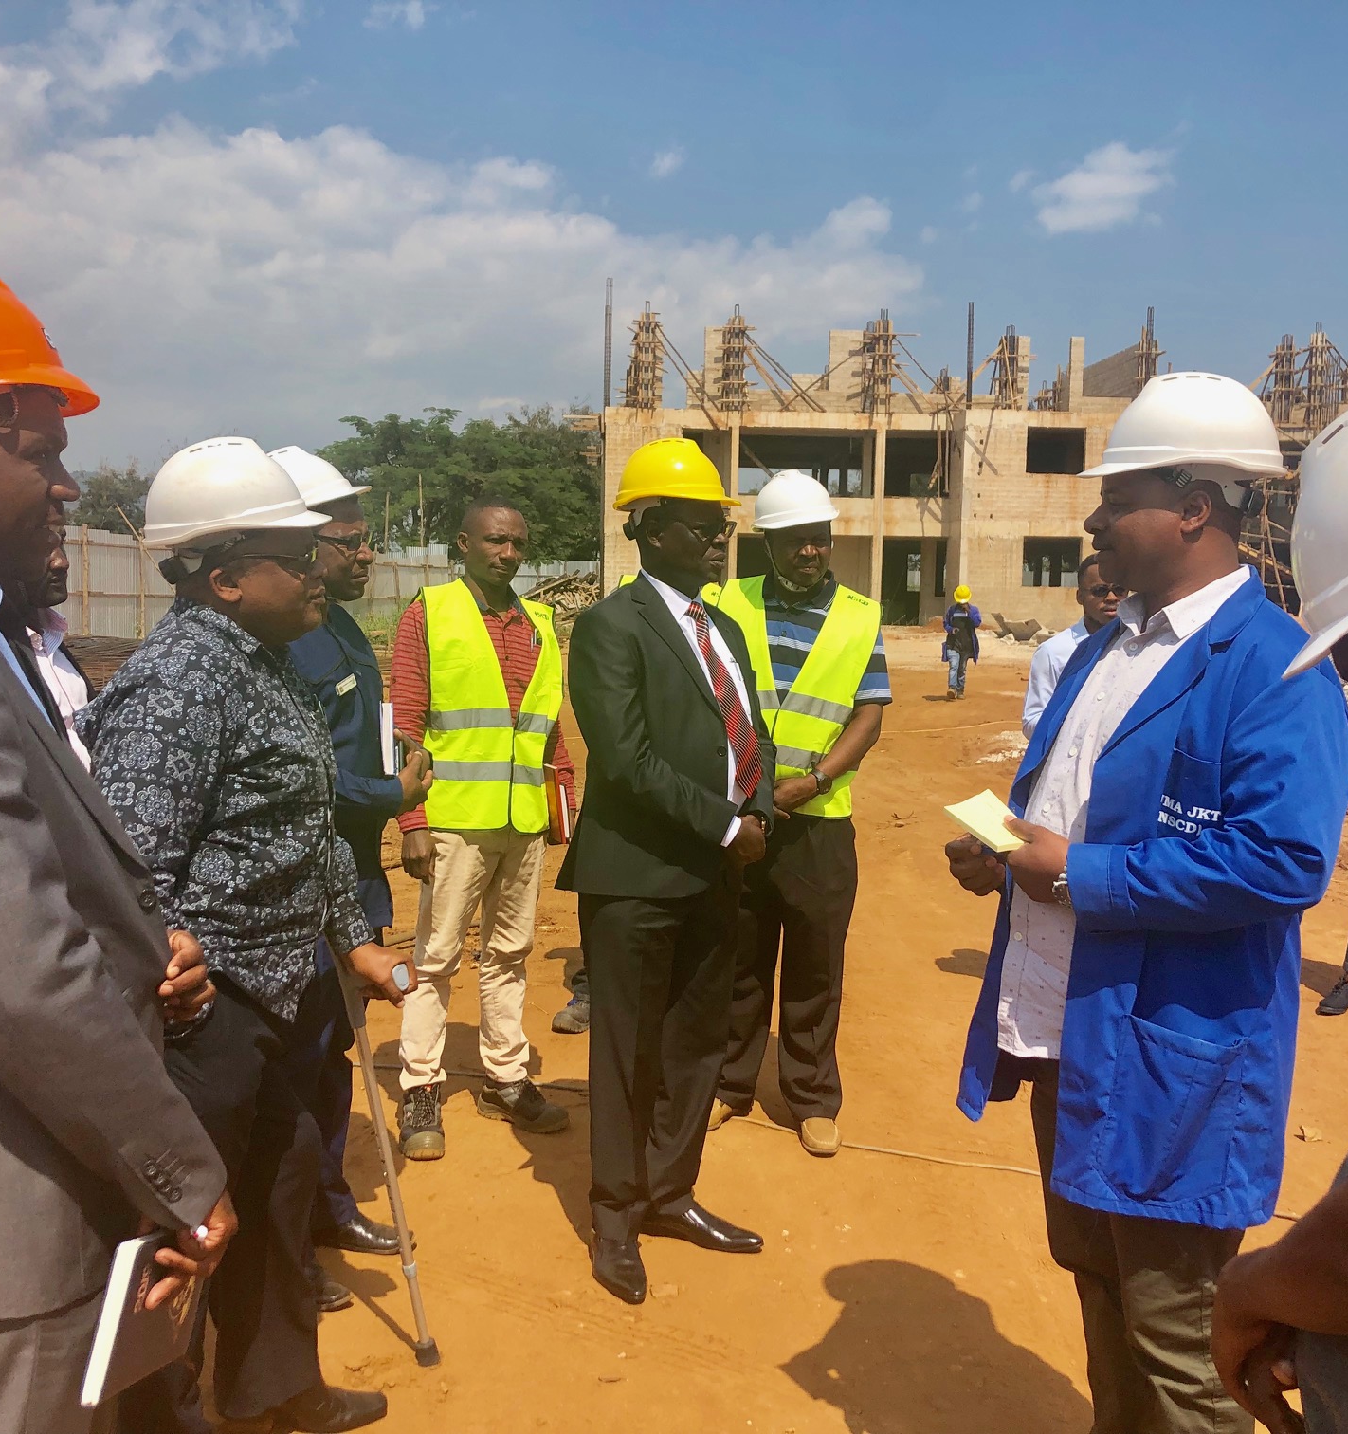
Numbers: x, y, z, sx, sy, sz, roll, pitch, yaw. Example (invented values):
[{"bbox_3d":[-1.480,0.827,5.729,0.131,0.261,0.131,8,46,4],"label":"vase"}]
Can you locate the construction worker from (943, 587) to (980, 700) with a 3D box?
[{"bbox_3d":[4.263,-1.120,22.728,0.540,1.651,0.420,2,5,10],"label":"construction worker"}]

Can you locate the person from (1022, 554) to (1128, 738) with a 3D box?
[{"bbox_3d":[1.406,0.272,5.272,0.500,1.650,0.340,1,5,0],"label":"person"}]

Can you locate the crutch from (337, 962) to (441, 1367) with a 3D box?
[{"bbox_3d":[-0.535,0.767,2.879,0.200,0.900,0.090,-6,6,31],"label":"crutch"}]

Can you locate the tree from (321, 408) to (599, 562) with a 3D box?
[{"bbox_3d":[-6.891,-6.483,50.314,9.500,7.200,9.000,1,5,0],"label":"tree"}]

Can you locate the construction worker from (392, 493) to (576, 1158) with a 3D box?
[{"bbox_3d":[-0.517,0.263,4.134,0.520,1.680,0.370,-2,6,-29],"label":"construction worker"}]

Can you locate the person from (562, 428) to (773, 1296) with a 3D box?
[{"bbox_3d":[-0.004,0.302,3.288,0.380,1.765,0.500,6,7,43],"label":"person"}]

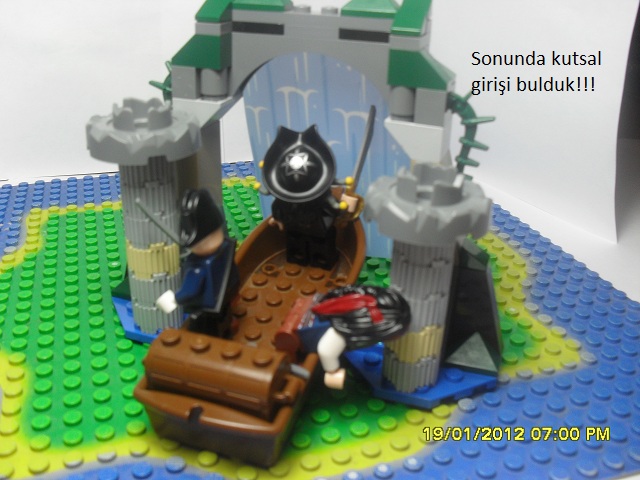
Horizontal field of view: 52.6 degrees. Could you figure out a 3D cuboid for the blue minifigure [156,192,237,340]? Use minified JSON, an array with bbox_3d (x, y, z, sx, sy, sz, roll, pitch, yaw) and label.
[{"bbox_3d":[-0.029,0.009,0.174,0.022,0.046,0.024,9,35,17],"label":"blue minifigure"}]

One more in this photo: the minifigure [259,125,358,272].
[{"bbox_3d":[-0.002,-0.013,0.206,0.031,0.047,0.022,9,35,17],"label":"minifigure"}]

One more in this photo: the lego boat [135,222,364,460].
[{"bbox_3d":[-0.009,0.016,0.196,0.041,0.021,0.110,9,35,17],"label":"lego boat"}]

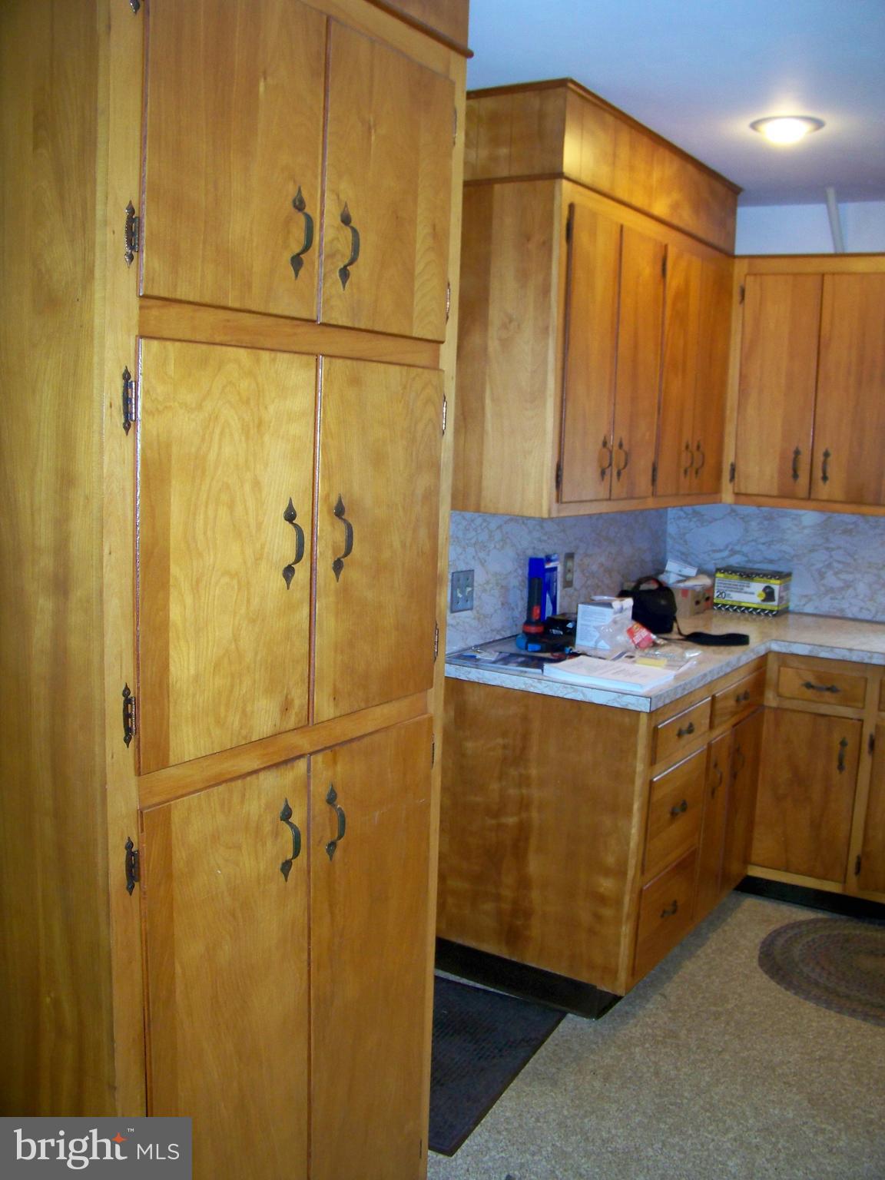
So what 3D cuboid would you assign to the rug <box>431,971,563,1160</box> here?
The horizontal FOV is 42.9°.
[{"bbox_3d":[-0.046,1.141,2.822,0.504,0.012,0.684,6,9,28],"label":"rug"}]

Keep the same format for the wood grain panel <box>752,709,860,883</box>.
[{"bbox_3d":[1.181,0.668,3.676,0.312,0.548,0.030,7,9,32],"label":"wood grain panel"}]

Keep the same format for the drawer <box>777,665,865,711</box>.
[{"bbox_3d":[1.318,0.296,3.769,0.275,0.100,0.398,7,9,32],"label":"drawer"}]

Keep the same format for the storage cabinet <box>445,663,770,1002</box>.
[{"bbox_3d":[0.496,0.598,3.481,0.660,0.766,1.038,7,9,32],"label":"storage cabinet"}]

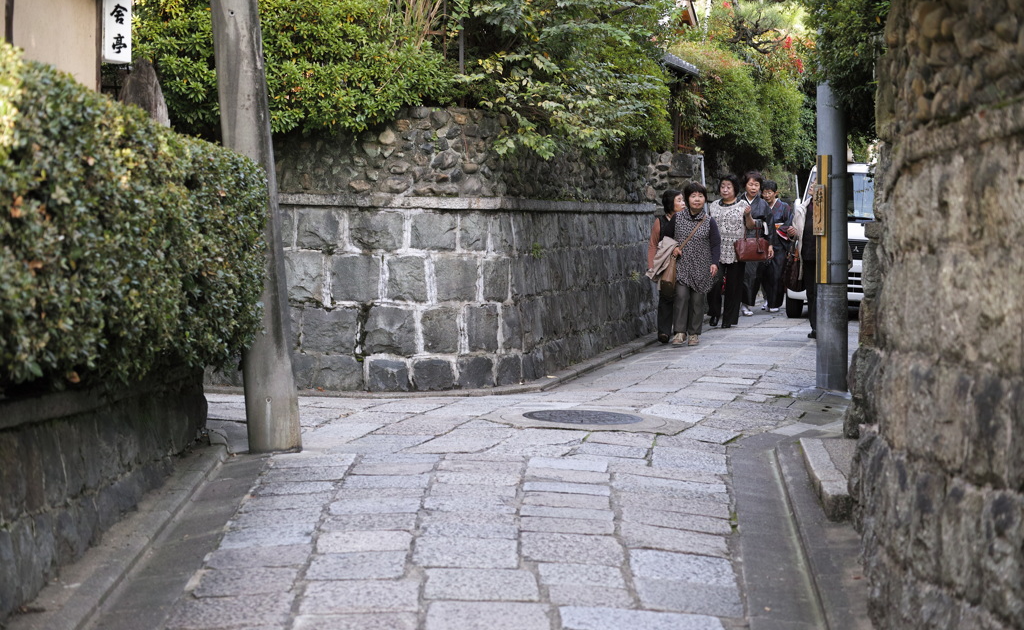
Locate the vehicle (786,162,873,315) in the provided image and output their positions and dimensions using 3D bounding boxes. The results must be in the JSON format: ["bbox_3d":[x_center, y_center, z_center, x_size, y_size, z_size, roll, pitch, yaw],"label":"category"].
[{"bbox_3d":[4.510,-0.975,26.900,1.740,1.870,4.600,1,3,12],"label":"vehicle"}]

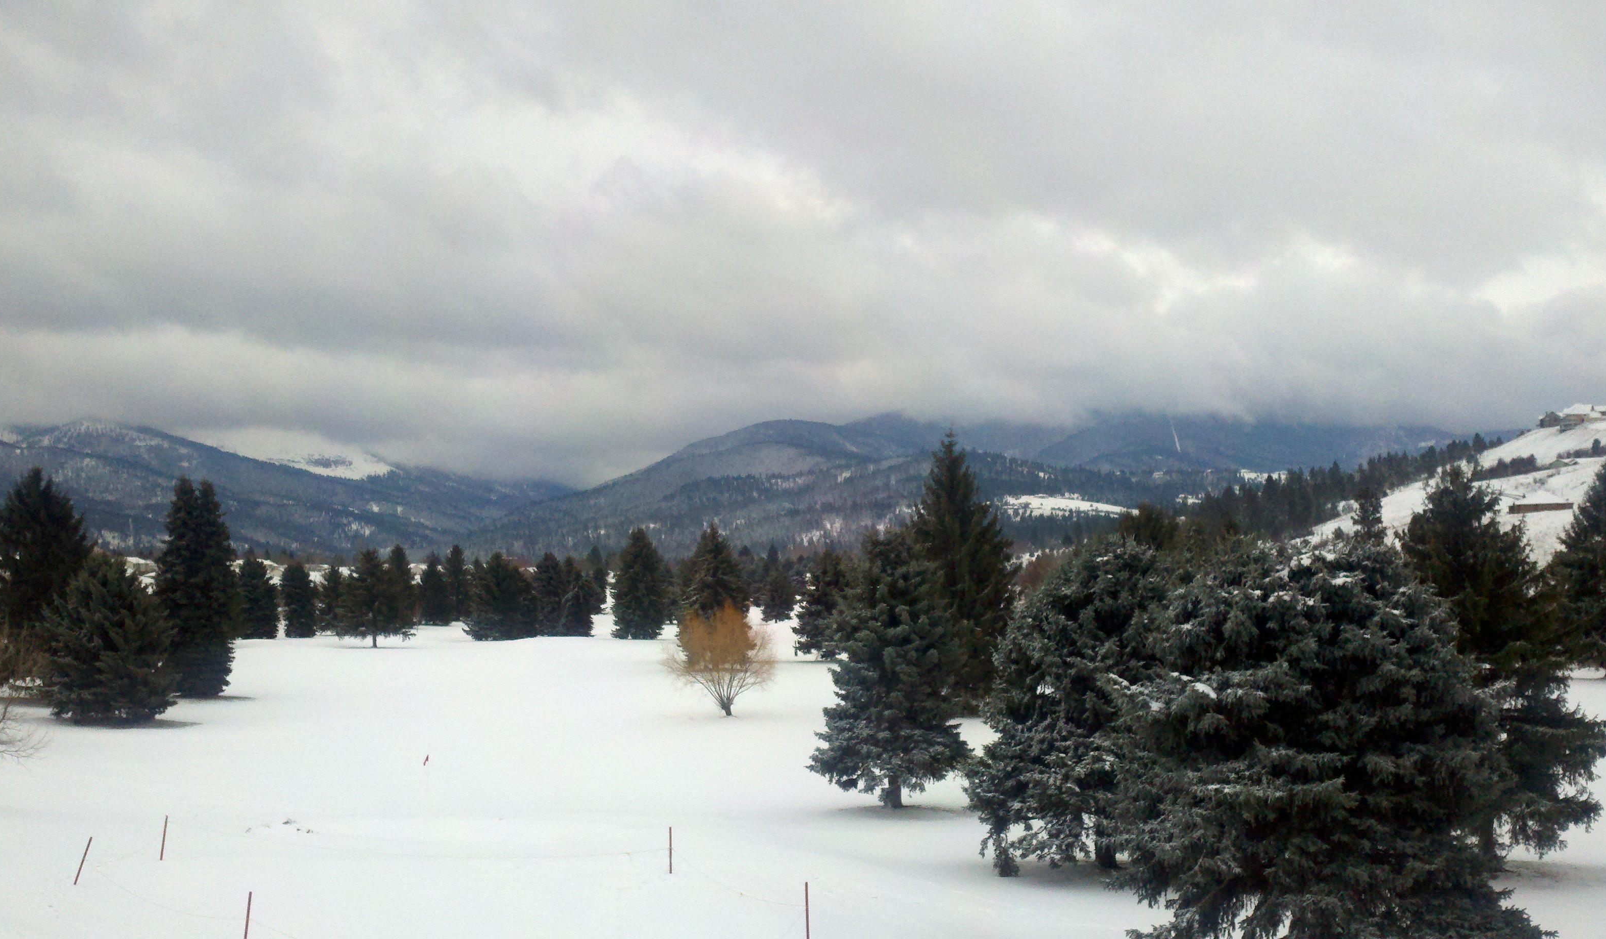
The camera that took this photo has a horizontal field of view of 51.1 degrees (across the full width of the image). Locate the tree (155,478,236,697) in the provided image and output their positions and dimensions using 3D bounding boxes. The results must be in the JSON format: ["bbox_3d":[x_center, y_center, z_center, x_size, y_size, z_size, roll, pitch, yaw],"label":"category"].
[{"bbox_3d":[-34.988,6.733,97.205,4.760,12.500,4.760,0,-3,0],"label":"tree"}]

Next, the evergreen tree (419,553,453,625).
[{"bbox_3d":[-33.508,10.929,153.769,3.104,6.724,3.104,1,-3,-12],"label":"evergreen tree"}]

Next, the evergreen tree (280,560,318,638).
[{"bbox_3d":[-40.107,10.302,134.058,2.916,6.162,2.916,1,-3,-17],"label":"evergreen tree"}]

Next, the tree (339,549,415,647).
[{"bbox_3d":[-36.849,11.088,145.413,6.550,8.540,6.550,0,-3,0],"label":"tree"}]

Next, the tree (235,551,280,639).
[{"bbox_3d":[-43.006,9.862,132.459,3.707,6.892,3.707,1,-3,-18],"label":"tree"}]

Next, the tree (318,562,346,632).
[{"bbox_3d":[-47.903,13.080,171.658,3.470,7.140,3.470,0,-3,0],"label":"tree"}]

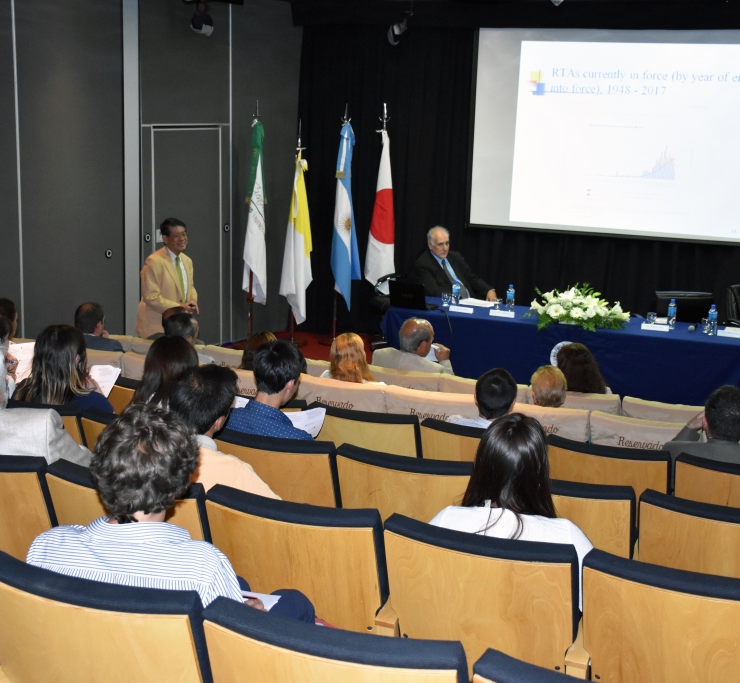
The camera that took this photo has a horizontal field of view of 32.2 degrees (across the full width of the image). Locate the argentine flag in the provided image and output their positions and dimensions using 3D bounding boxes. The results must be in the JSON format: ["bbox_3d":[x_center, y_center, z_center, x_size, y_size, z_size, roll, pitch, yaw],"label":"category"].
[{"bbox_3d":[-0.226,-1.143,11.795,0.230,1.746,0.190,6,13,22],"label":"argentine flag"}]

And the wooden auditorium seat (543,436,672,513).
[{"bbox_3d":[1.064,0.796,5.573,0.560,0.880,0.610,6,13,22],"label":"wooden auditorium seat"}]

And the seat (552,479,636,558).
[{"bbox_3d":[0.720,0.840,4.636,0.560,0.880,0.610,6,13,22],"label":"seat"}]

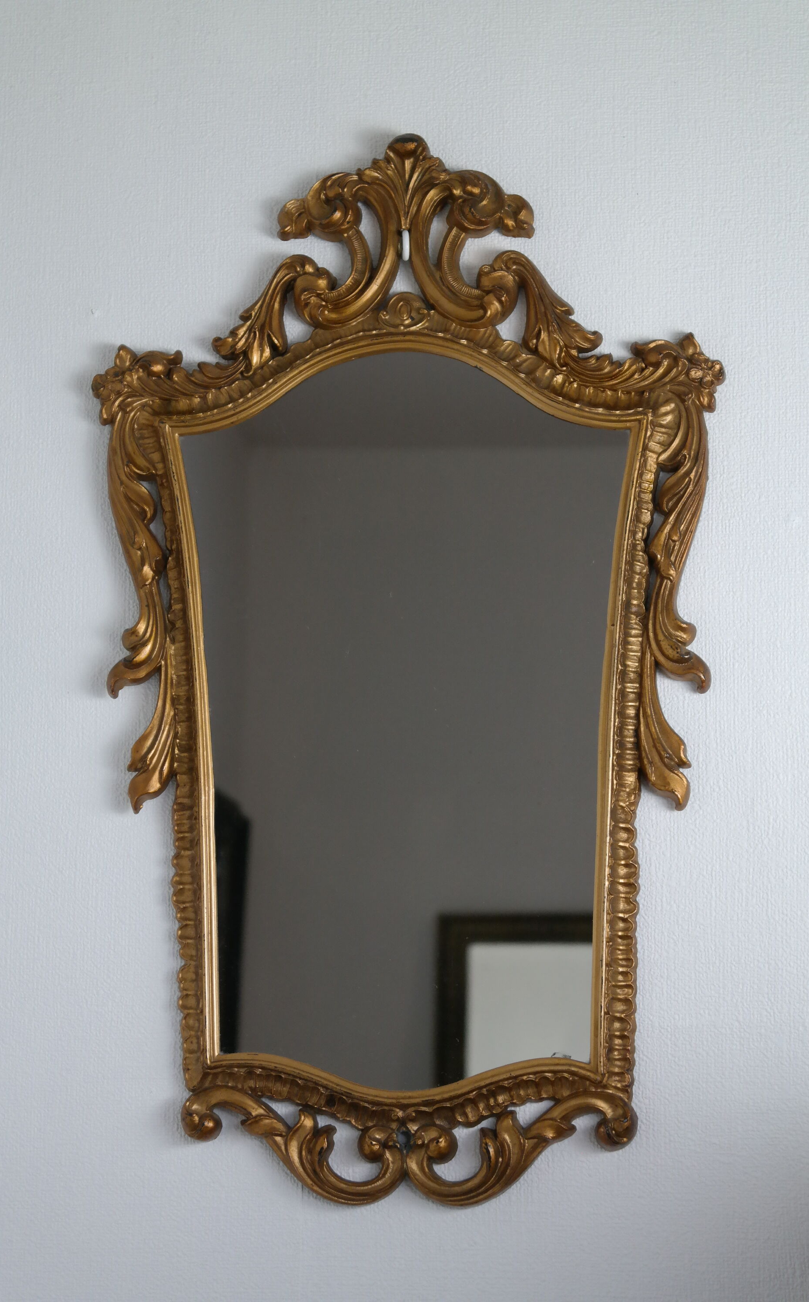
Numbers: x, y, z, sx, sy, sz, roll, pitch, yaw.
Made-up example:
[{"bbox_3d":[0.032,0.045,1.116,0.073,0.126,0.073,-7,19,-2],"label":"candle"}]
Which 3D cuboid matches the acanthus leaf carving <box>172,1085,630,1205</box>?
[{"bbox_3d":[0.001,0.309,1.732,0.285,0.071,0.026,-1,-10,7],"label":"acanthus leaf carving"}]

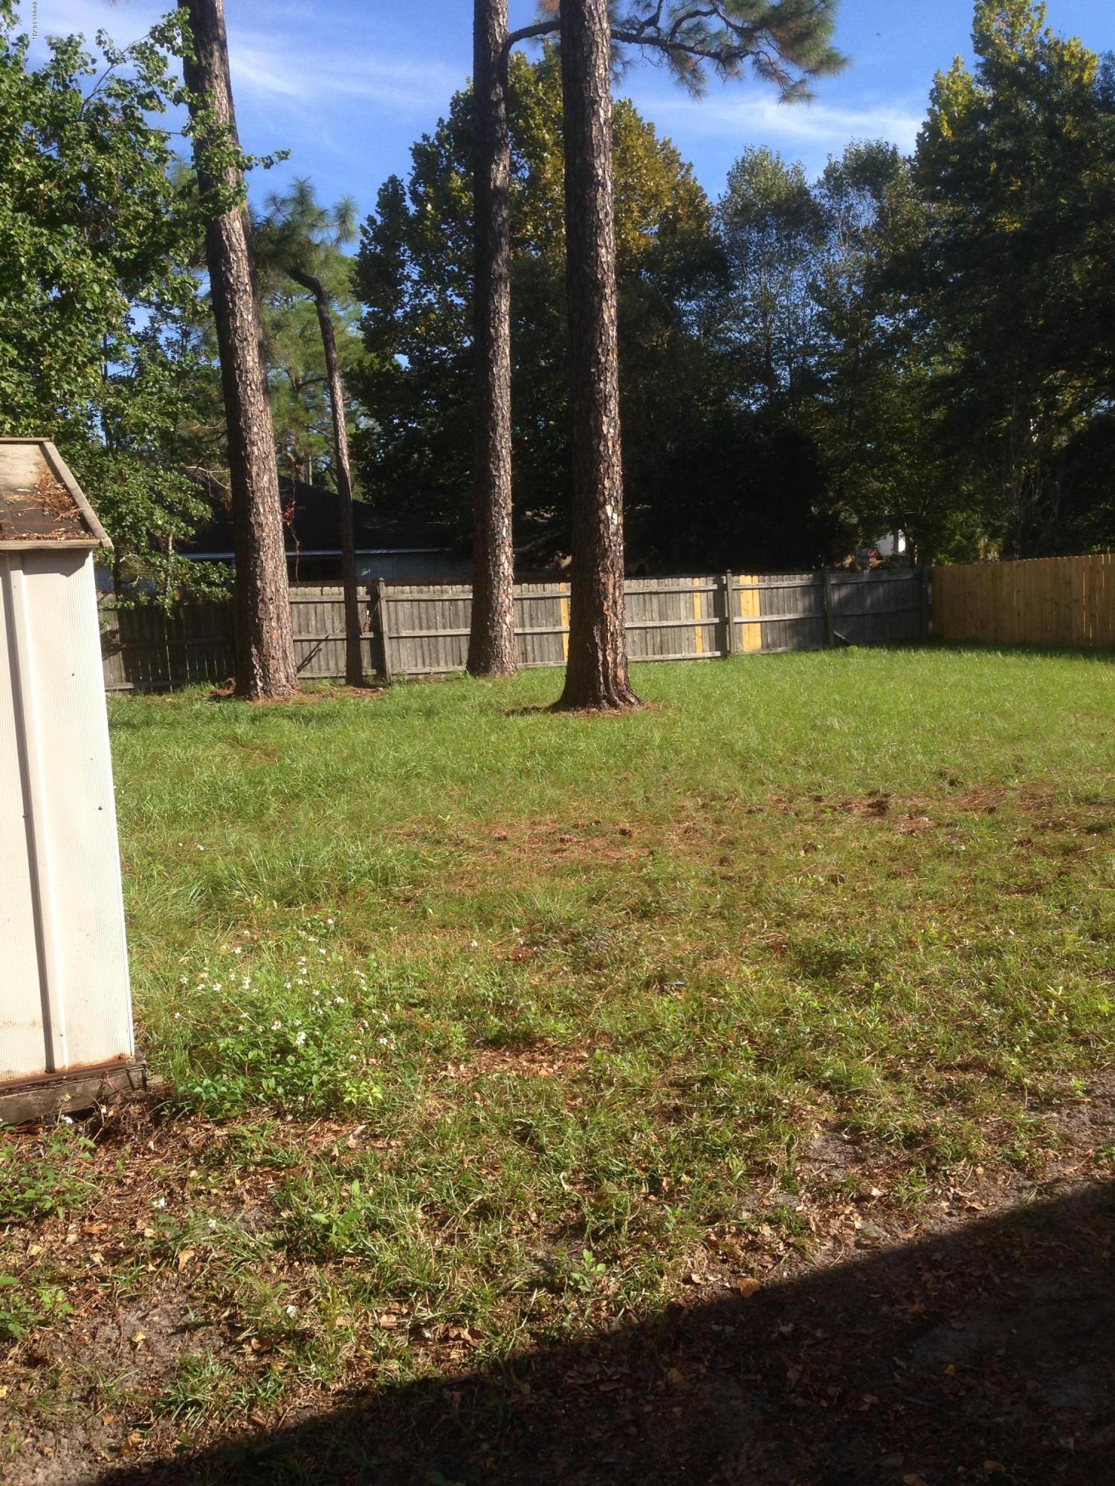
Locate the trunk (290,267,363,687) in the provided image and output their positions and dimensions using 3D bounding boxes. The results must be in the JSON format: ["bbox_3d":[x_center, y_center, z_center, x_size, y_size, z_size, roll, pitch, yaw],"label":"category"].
[{"bbox_3d":[-3.845,-4.393,23.625,0.779,6.932,0.500,-4,6,-8],"label":"trunk"}]

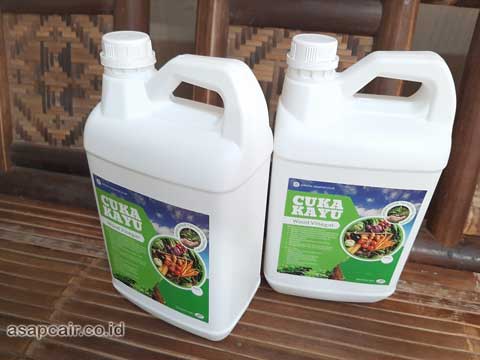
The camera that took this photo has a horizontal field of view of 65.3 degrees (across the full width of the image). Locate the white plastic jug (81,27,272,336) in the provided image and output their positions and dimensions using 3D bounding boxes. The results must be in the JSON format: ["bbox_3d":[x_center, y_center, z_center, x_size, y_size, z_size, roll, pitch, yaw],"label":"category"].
[{"bbox_3d":[-0.063,0.010,0.416,0.184,0.306,0.126,18,37,22],"label":"white plastic jug"}]

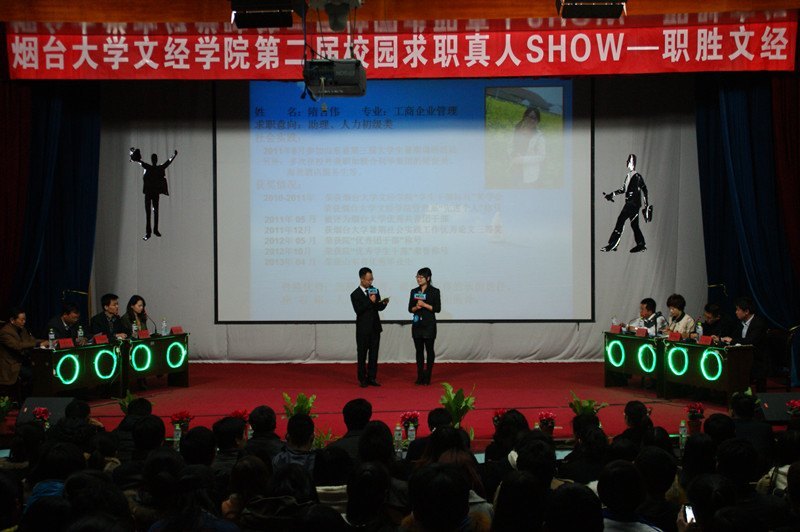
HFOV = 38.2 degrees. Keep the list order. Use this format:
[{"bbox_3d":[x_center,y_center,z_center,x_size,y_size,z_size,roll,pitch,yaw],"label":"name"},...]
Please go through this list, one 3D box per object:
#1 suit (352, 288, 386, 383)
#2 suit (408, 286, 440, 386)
[{"bbox_3d":[-0.474,1.018,16.812,0.480,1.440,0.360,-2,3,-38],"label":"suit"},{"bbox_3d":[0.365,0.985,16.850,0.440,1.430,0.290,0,1,22],"label":"suit"}]

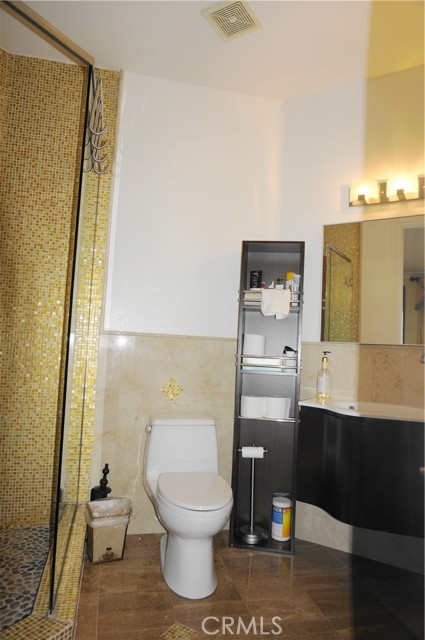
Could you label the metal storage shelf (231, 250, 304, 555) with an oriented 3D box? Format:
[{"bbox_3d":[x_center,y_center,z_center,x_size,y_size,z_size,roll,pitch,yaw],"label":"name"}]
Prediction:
[{"bbox_3d":[0.324,0.407,2.451,0.350,1.694,0.205,2,-4,9],"label":"metal storage shelf"}]

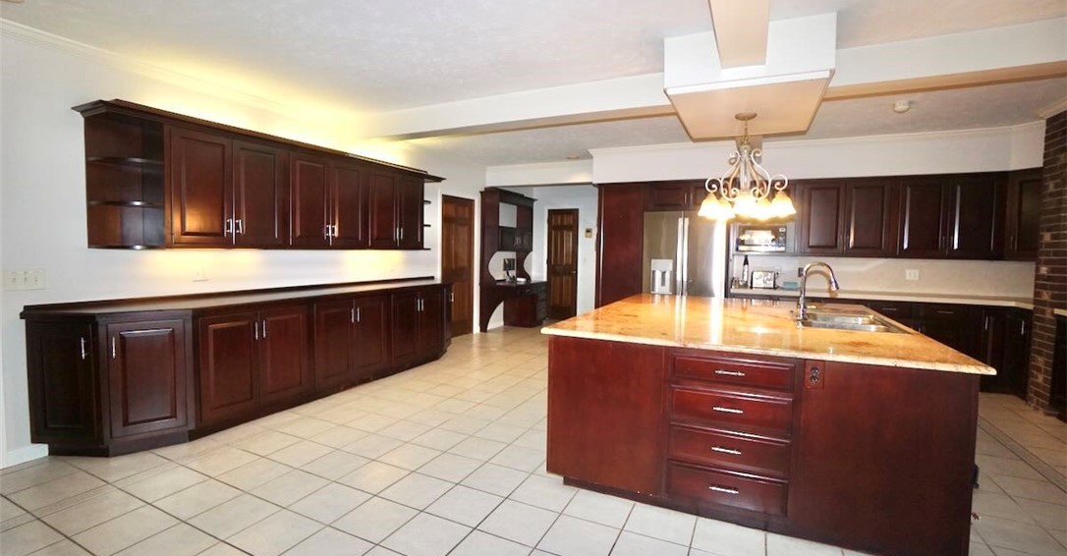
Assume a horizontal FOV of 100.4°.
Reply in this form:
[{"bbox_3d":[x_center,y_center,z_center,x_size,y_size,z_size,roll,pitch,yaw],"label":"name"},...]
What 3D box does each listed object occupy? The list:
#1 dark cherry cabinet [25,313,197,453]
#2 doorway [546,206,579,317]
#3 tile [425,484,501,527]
[{"bbox_3d":[-2.689,0.683,2.887,0.672,0.890,0.573,-2,4,-43],"label":"dark cherry cabinet"},{"bbox_3d":[0.543,-0.201,8.787,0.690,2.110,0.120,2,3,25],"label":"doorway"},{"bbox_3d":[-0.344,1.163,2.269,0.303,0.010,0.303,2,3,25],"label":"tile"}]

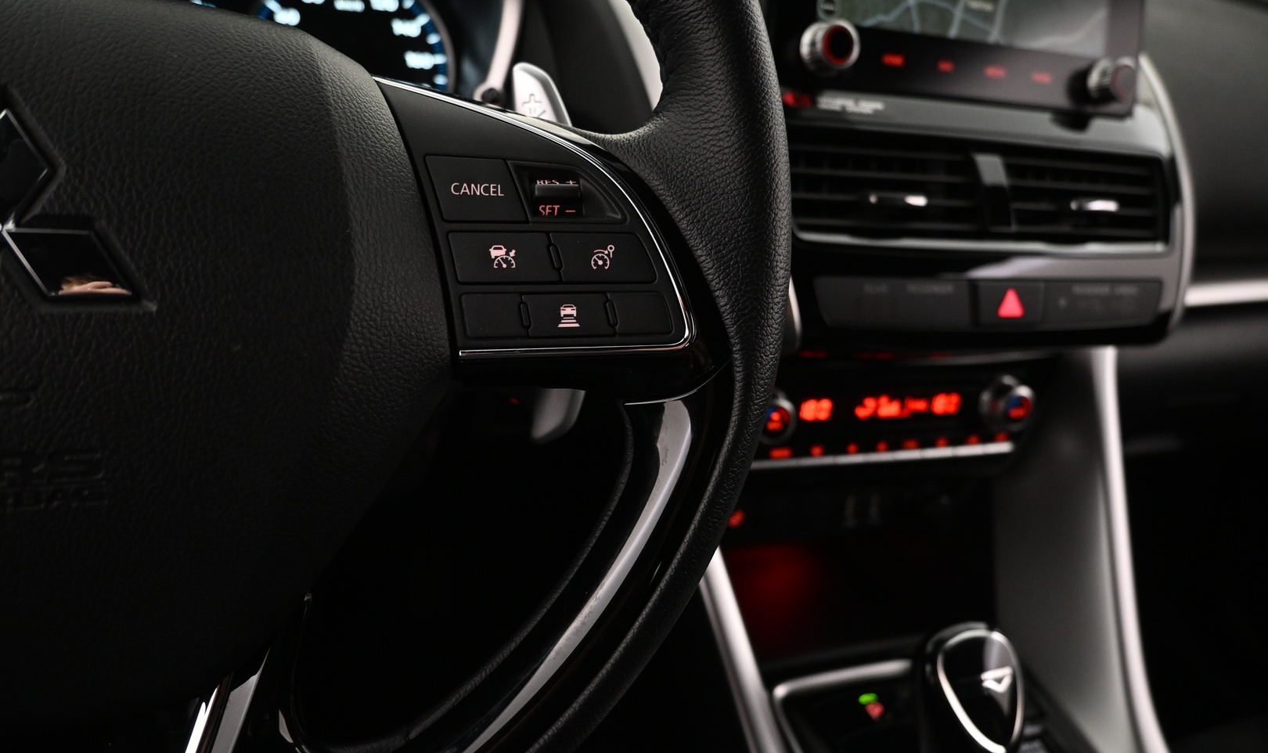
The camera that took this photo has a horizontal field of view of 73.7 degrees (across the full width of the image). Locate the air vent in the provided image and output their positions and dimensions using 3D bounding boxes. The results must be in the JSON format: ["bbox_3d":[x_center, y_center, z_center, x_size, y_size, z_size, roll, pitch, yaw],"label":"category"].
[{"bbox_3d":[0.170,-0.087,0.411,0.220,0.051,0.032,-2,-2,-20],"label":"air vent"}]

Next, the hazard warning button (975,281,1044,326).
[{"bbox_3d":[0.176,-0.034,0.399,0.039,0.021,0.010,-2,1,-20],"label":"hazard warning button"}]

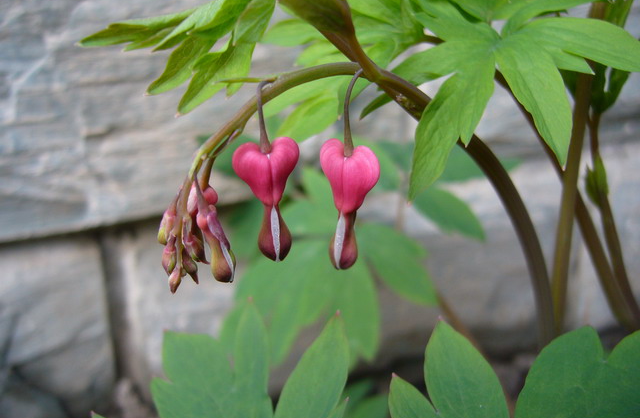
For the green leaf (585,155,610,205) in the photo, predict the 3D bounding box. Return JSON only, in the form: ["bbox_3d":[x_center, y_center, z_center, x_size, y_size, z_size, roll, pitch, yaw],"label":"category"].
[{"bbox_3d":[0.145,-0.015,0.340,0.012,0.027,0.011,-7,-6,-1],"label":"green leaf"}]

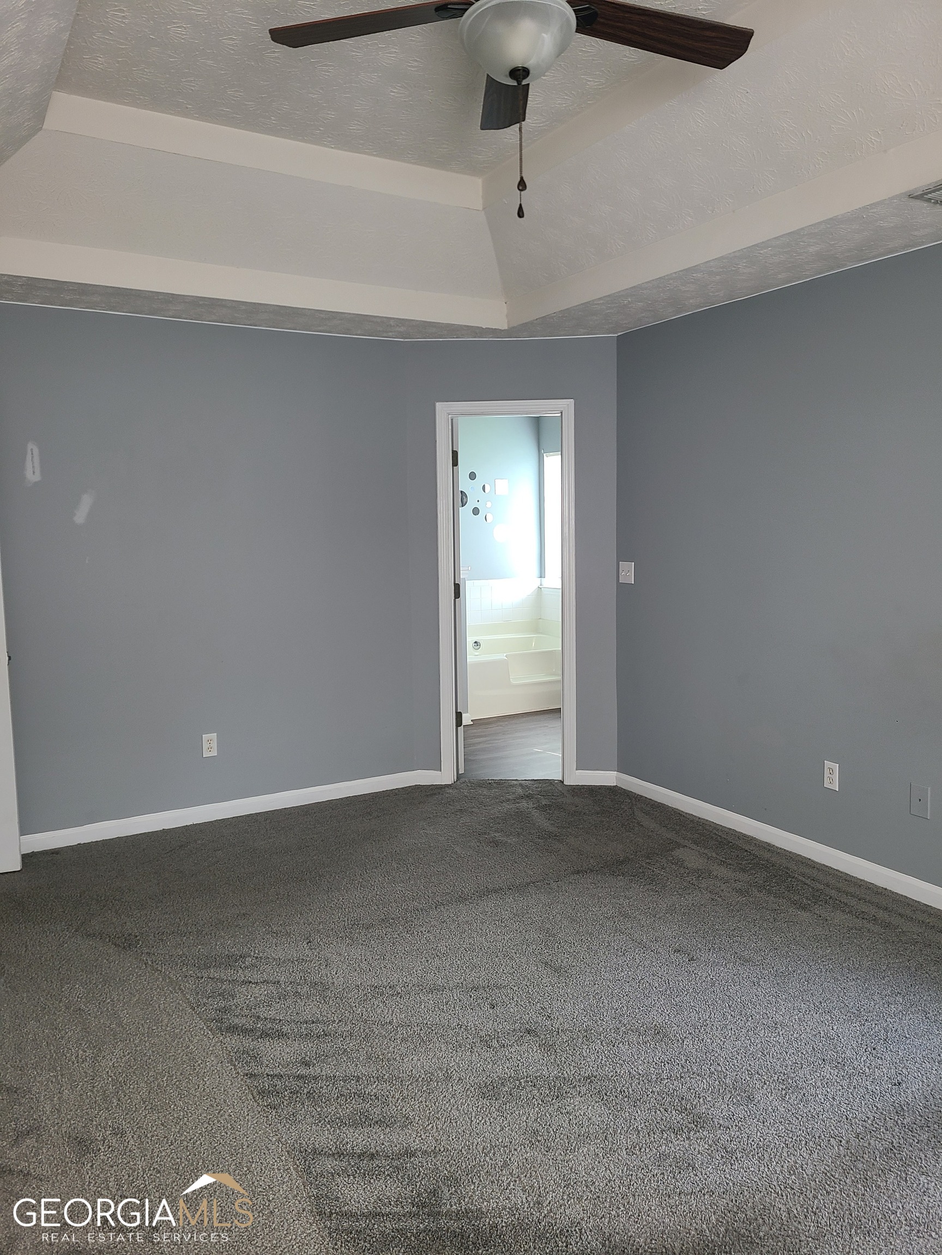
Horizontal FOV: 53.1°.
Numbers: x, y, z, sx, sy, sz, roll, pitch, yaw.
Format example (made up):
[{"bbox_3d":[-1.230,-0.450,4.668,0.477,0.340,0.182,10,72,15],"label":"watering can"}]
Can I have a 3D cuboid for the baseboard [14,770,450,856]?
[{"bbox_3d":[-1.160,0.919,4.832,2.112,0.085,0.025,-5,8,-29],"label":"baseboard"}]

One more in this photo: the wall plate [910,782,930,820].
[{"bbox_3d":[1.714,0.664,3.600,0.008,0.122,0.081,-5,8,-29],"label":"wall plate"}]

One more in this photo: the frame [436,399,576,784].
[{"bbox_3d":[0.201,-0.169,5.230,0.743,2.114,0.130,-1,7,2],"label":"frame"}]

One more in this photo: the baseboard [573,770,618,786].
[{"bbox_3d":[0.703,0.841,5.271,0.228,0.083,0.020,-1,7,2],"label":"baseboard"}]

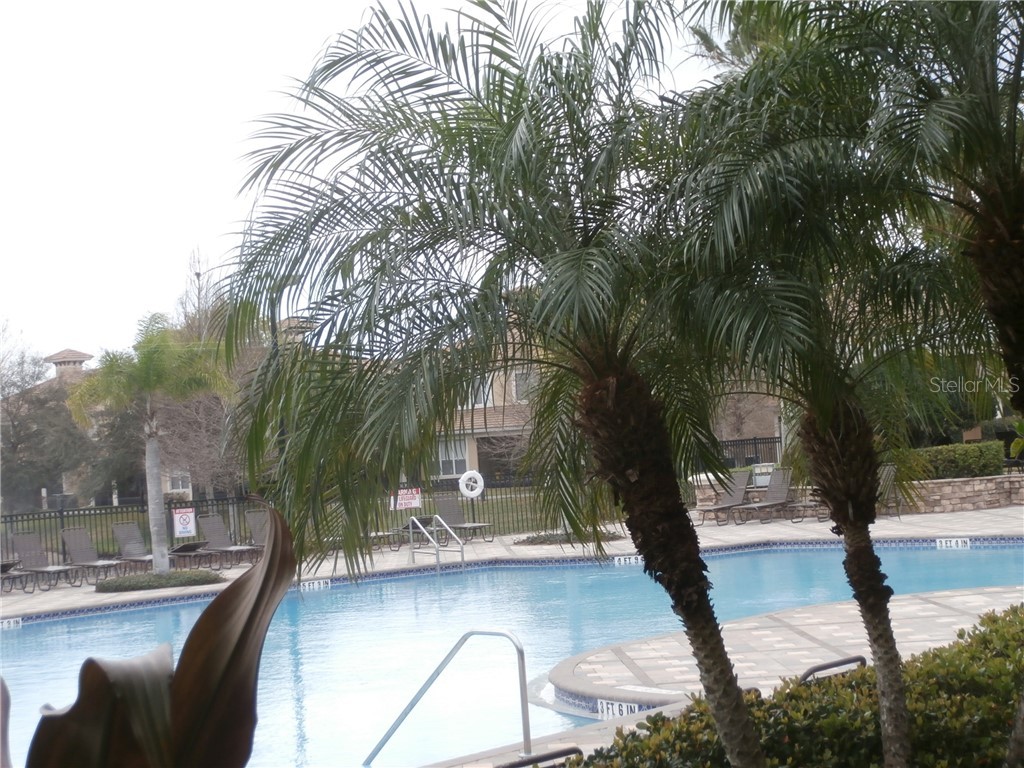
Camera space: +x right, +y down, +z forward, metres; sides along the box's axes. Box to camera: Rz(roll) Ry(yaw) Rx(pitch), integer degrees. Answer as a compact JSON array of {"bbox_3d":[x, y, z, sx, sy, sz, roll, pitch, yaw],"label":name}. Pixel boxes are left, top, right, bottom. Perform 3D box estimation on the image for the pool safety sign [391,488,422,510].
[{"bbox_3d":[-2.245,2.446,42.600,0.700,0.460,0.030,-2,-1,-28],"label":"pool safety sign"}]

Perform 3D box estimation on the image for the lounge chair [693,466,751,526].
[{"bbox_3d":[4.435,2.477,43.200,0.660,1.080,1.600,-4,-2,29],"label":"lounge chair"}]

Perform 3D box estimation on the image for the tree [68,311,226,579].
[{"bbox_3d":[-6.361,1.095,35.300,2.800,4.650,2.800,-3,-1,0],"label":"tree"}]

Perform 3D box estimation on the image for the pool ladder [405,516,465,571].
[{"bbox_3d":[-1.323,2.820,34.800,0.550,1.000,0.720,-2,-2,-40],"label":"pool ladder"}]

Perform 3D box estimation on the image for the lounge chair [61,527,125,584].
[{"bbox_3d":[-7.282,2.982,35.000,0.650,0.970,1.450,-2,-2,-44],"label":"lounge chair"}]

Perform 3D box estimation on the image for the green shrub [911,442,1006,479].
[{"bbox_3d":[9.744,1.727,44.600,2.300,0.800,0.950,-3,-1,-22],"label":"green shrub"}]

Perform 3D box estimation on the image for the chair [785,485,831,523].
[{"bbox_3d":[6.512,2.409,42.600,0.660,0.970,1.600,-4,-1,28],"label":"chair"}]

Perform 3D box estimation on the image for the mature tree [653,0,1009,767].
[{"bbox_3d":[1.258,0.158,8.100,1.550,3.300,1.550,-3,-1,0],"label":"mature tree"}]

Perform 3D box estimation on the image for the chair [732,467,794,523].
[{"bbox_3d":[5.333,2.423,43.000,0.660,1.080,1.600,-4,-2,29],"label":"chair"}]

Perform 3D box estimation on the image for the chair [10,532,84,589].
[{"bbox_3d":[-7.937,3.002,34.300,0.650,0.970,1.450,-2,-2,-44],"label":"chair"}]

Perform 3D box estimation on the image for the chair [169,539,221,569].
[{"bbox_3d":[-5.827,3.164,36.800,0.650,0.540,1.450,-2,-2,-44],"label":"chair"}]

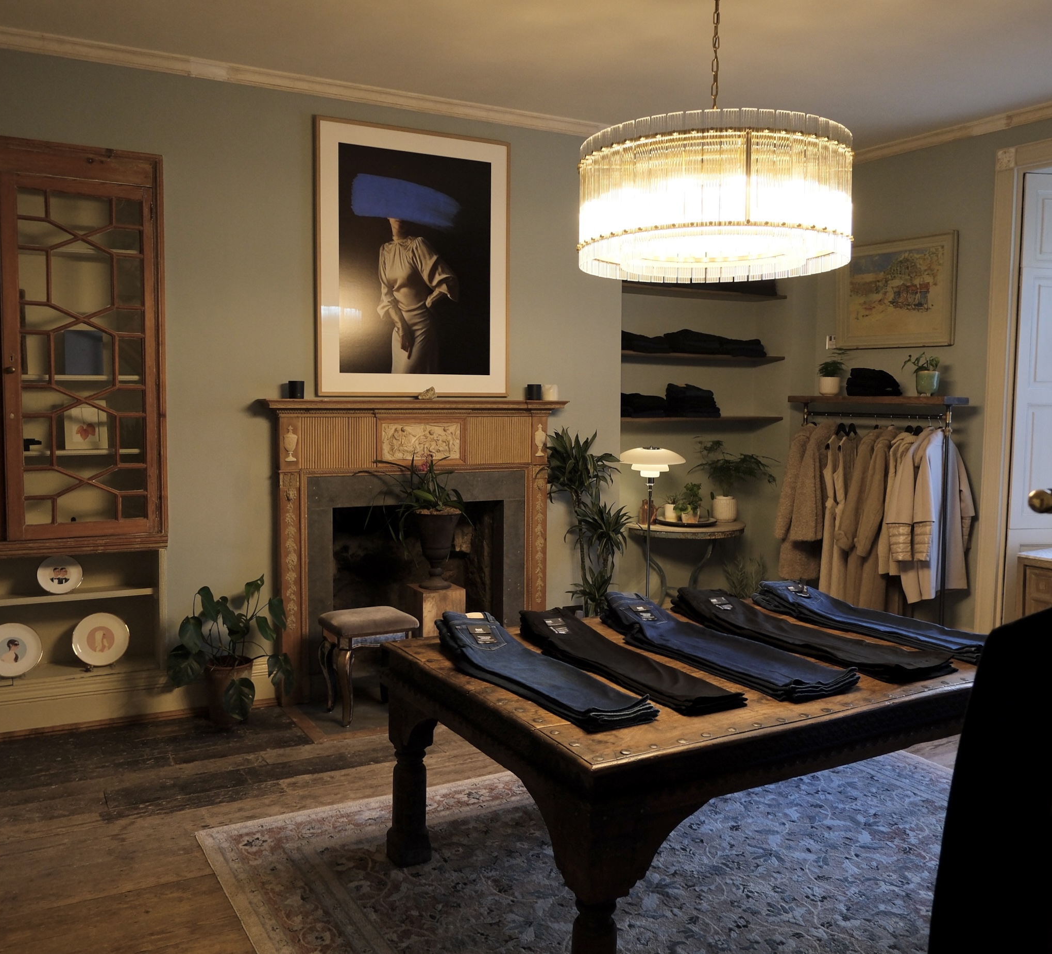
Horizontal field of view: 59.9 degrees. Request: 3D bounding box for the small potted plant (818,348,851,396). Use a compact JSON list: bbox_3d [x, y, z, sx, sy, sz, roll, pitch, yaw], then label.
[{"bbox_3d":[1.971,-0.664,5.853,0.188,0.286,0.193,-3,5,-34],"label":"small potted plant"}]

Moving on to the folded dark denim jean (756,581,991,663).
[{"bbox_3d":[1.215,0.493,3.231,0.227,0.077,1.007,-2,5,-29],"label":"folded dark denim jean"}]

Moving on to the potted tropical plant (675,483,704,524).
[{"bbox_3d":[1.023,0.157,5.692,0.175,0.245,0.175,0,4,0],"label":"potted tropical plant"}]

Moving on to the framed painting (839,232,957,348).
[{"bbox_3d":[2.200,-1.089,5.473,0.045,0.630,0.755,-3,6,-37],"label":"framed painting"}]

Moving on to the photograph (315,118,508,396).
[{"bbox_3d":[-0.559,-1.089,4.705,1.030,1.335,0.040,-2,5,-26],"label":"photograph"}]

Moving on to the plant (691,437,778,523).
[{"bbox_3d":[1.380,0.039,6.053,0.533,0.533,0.385,-2,5,-25],"label":"plant"}]

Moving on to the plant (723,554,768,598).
[{"bbox_3d":[1.430,0.777,6.049,0.296,0.592,0.286,-2,5,-25],"label":"plant"}]

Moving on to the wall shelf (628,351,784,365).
[{"bbox_3d":[1.046,-0.752,5.746,1.270,0.025,0.270,-2,5,-26],"label":"wall shelf"}]

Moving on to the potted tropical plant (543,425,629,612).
[{"bbox_3d":[0.358,0.436,5.131,0.454,1.411,0.444,0,4,0],"label":"potted tropical plant"}]

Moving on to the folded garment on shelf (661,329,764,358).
[{"bbox_3d":[1.243,-0.866,5.938,0.632,0.143,0.276,-2,5,-25],"label":"folded garment on shelf"}]

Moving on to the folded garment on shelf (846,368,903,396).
[{"bbox_3d":[2.140,-0.576,5.611,0.237,0.163,0.247,-3,5,-34],"label":"folded garment on shelf"}]

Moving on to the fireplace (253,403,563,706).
[{"bbox_3d":[-0.526,0.368,4.745,1.590,1.520,0.210,-2,5,-26],"label":"fireplace"}]

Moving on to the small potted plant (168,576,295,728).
[{"bbox_3d":[-1.399,0.832,4.365,0.553,0.701,0.474,-2,5,-25],"label":"small potted plant"}]

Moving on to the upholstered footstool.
[{"bbox_3d":[-0.763,0.910,4.457,0.420,0.480,0.330,-2,5,-26],"label":"upholstered footstool"}]

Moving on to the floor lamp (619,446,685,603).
[{"bbox_3d":[0.629,0.496,4.625,0.330,1.298,0.330,-2,5,-26],"label":"floor lamp"}]

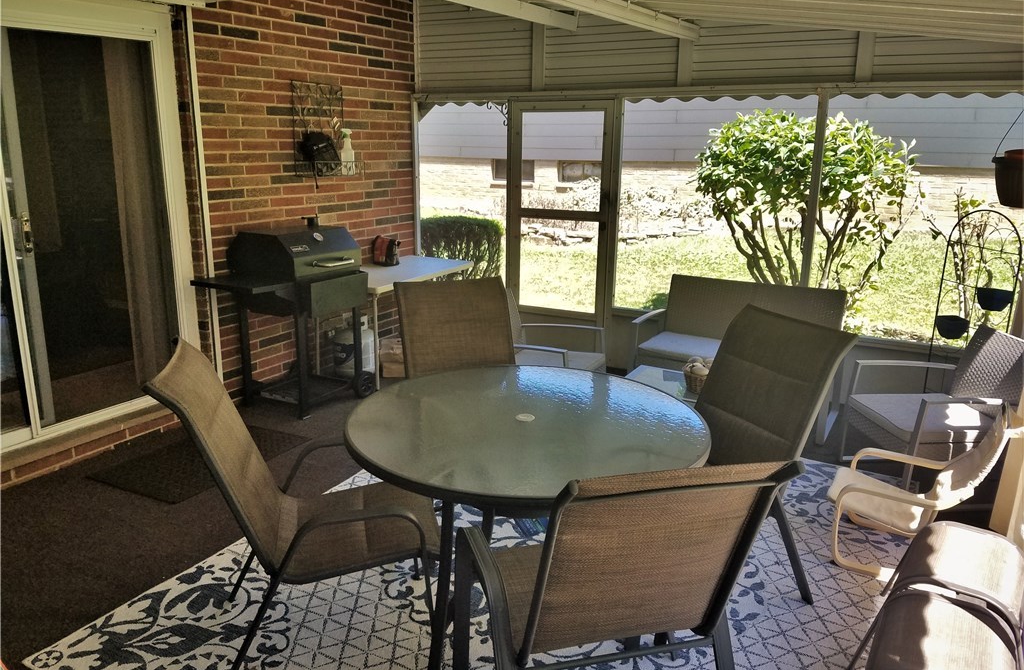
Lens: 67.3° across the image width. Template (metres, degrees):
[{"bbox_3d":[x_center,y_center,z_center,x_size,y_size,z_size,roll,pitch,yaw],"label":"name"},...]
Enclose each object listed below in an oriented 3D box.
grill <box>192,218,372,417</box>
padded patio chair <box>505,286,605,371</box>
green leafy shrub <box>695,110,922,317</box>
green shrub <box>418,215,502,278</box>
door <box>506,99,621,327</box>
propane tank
[{"bbox_3d":[-1.422,-0.127,4.902,0.677,1.202,0.939,9,17,29],"label":"grill"},{"bbox_3d":[0.139,0.161,4.683,0.667,0.798,0.616,7,16,23],"label":"padded patio chair"},{"bbox_3d":[2.673,-0.973,7.070,2.000,2.000,1.900,6,15,20],"label":"green leafy shrub"},{"bbox_3d":[-0.573,-0.790,8.396,1.071,1.003,0.959,9,17,29],"label":"green shrub"},{"bbox_3d":[0.352,-0.756,5.872,0.879,1.970,0.061,9,17,29],"label":"door"},{"bbox_3d":[-1.148,0.054,5.689,0.308,0.461,0.308,1,15,0],"label":"propane tank"}]

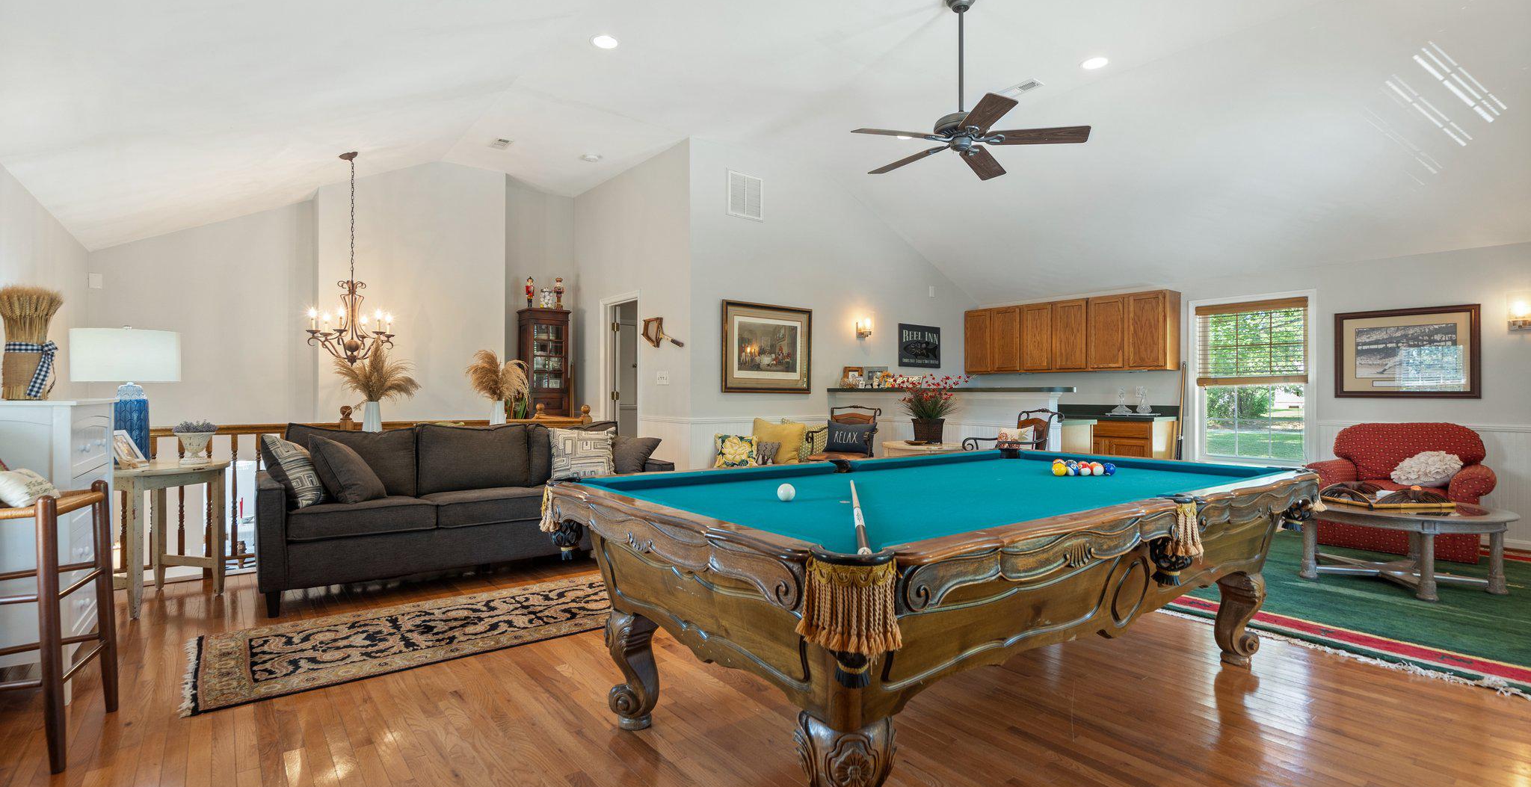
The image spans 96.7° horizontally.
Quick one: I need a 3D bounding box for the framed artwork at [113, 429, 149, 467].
[{"bbox_3d":[-3.319,0.283,3.517,0.025,0.215,0.160,-36,0,3],"label":"framed artwork"}]

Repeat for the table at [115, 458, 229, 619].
[{"bbox_3d":[-3.306,0.757,3.645,0.680,0.735,0.680,0,0,-39],"label":"table"}]

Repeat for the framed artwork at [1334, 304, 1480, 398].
[{"bbox_3d":[5.017,-0.313,5.353,0.040,0.702,0.845,0,0,-39],"label":"framed artwork"}]

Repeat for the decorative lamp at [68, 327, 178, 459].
[{"bbox_3d":[-3.464,0.019,3.700,0.440,0.743,0.440,0,0,-39],"label":"decorative lamp"}]

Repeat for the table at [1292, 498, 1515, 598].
[{"bbox_3d":[3.770,0.900,4.105,1.034,0.450,1.034,0,0,-39],"label":"table"}]

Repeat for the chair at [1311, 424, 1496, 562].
[{"bbox_3d":[4.730,0.677,5.041,0.830,0.905,1.000,0,0,-39],"label":"chair"}]

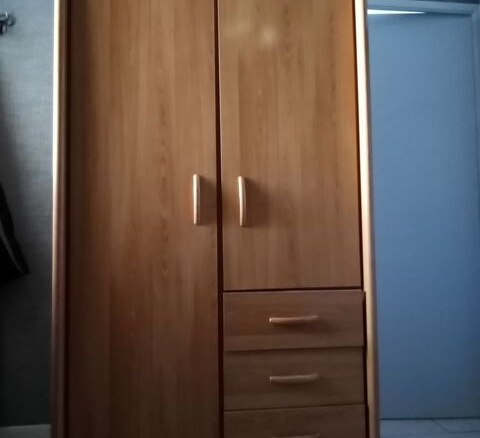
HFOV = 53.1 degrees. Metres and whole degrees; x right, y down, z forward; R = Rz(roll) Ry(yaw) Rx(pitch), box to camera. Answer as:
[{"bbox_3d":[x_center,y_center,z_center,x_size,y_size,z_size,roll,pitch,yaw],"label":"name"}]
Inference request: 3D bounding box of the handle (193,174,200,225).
[{"bbox_3d":[-0.146,-0.065,1.629,0.024,0.175,0.032,-1,-3,-6],"label":"handle"}]

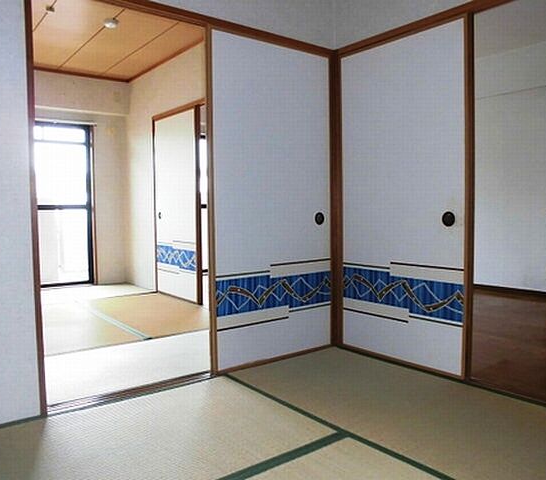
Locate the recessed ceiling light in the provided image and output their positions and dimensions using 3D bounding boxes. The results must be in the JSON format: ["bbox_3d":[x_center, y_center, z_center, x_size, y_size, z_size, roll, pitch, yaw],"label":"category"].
[{"bbox_3d":[-1.355,-1.792,4.011,0.130,0.040,0.130,-3,4,-38],"label":"recessed ceiling light"}]

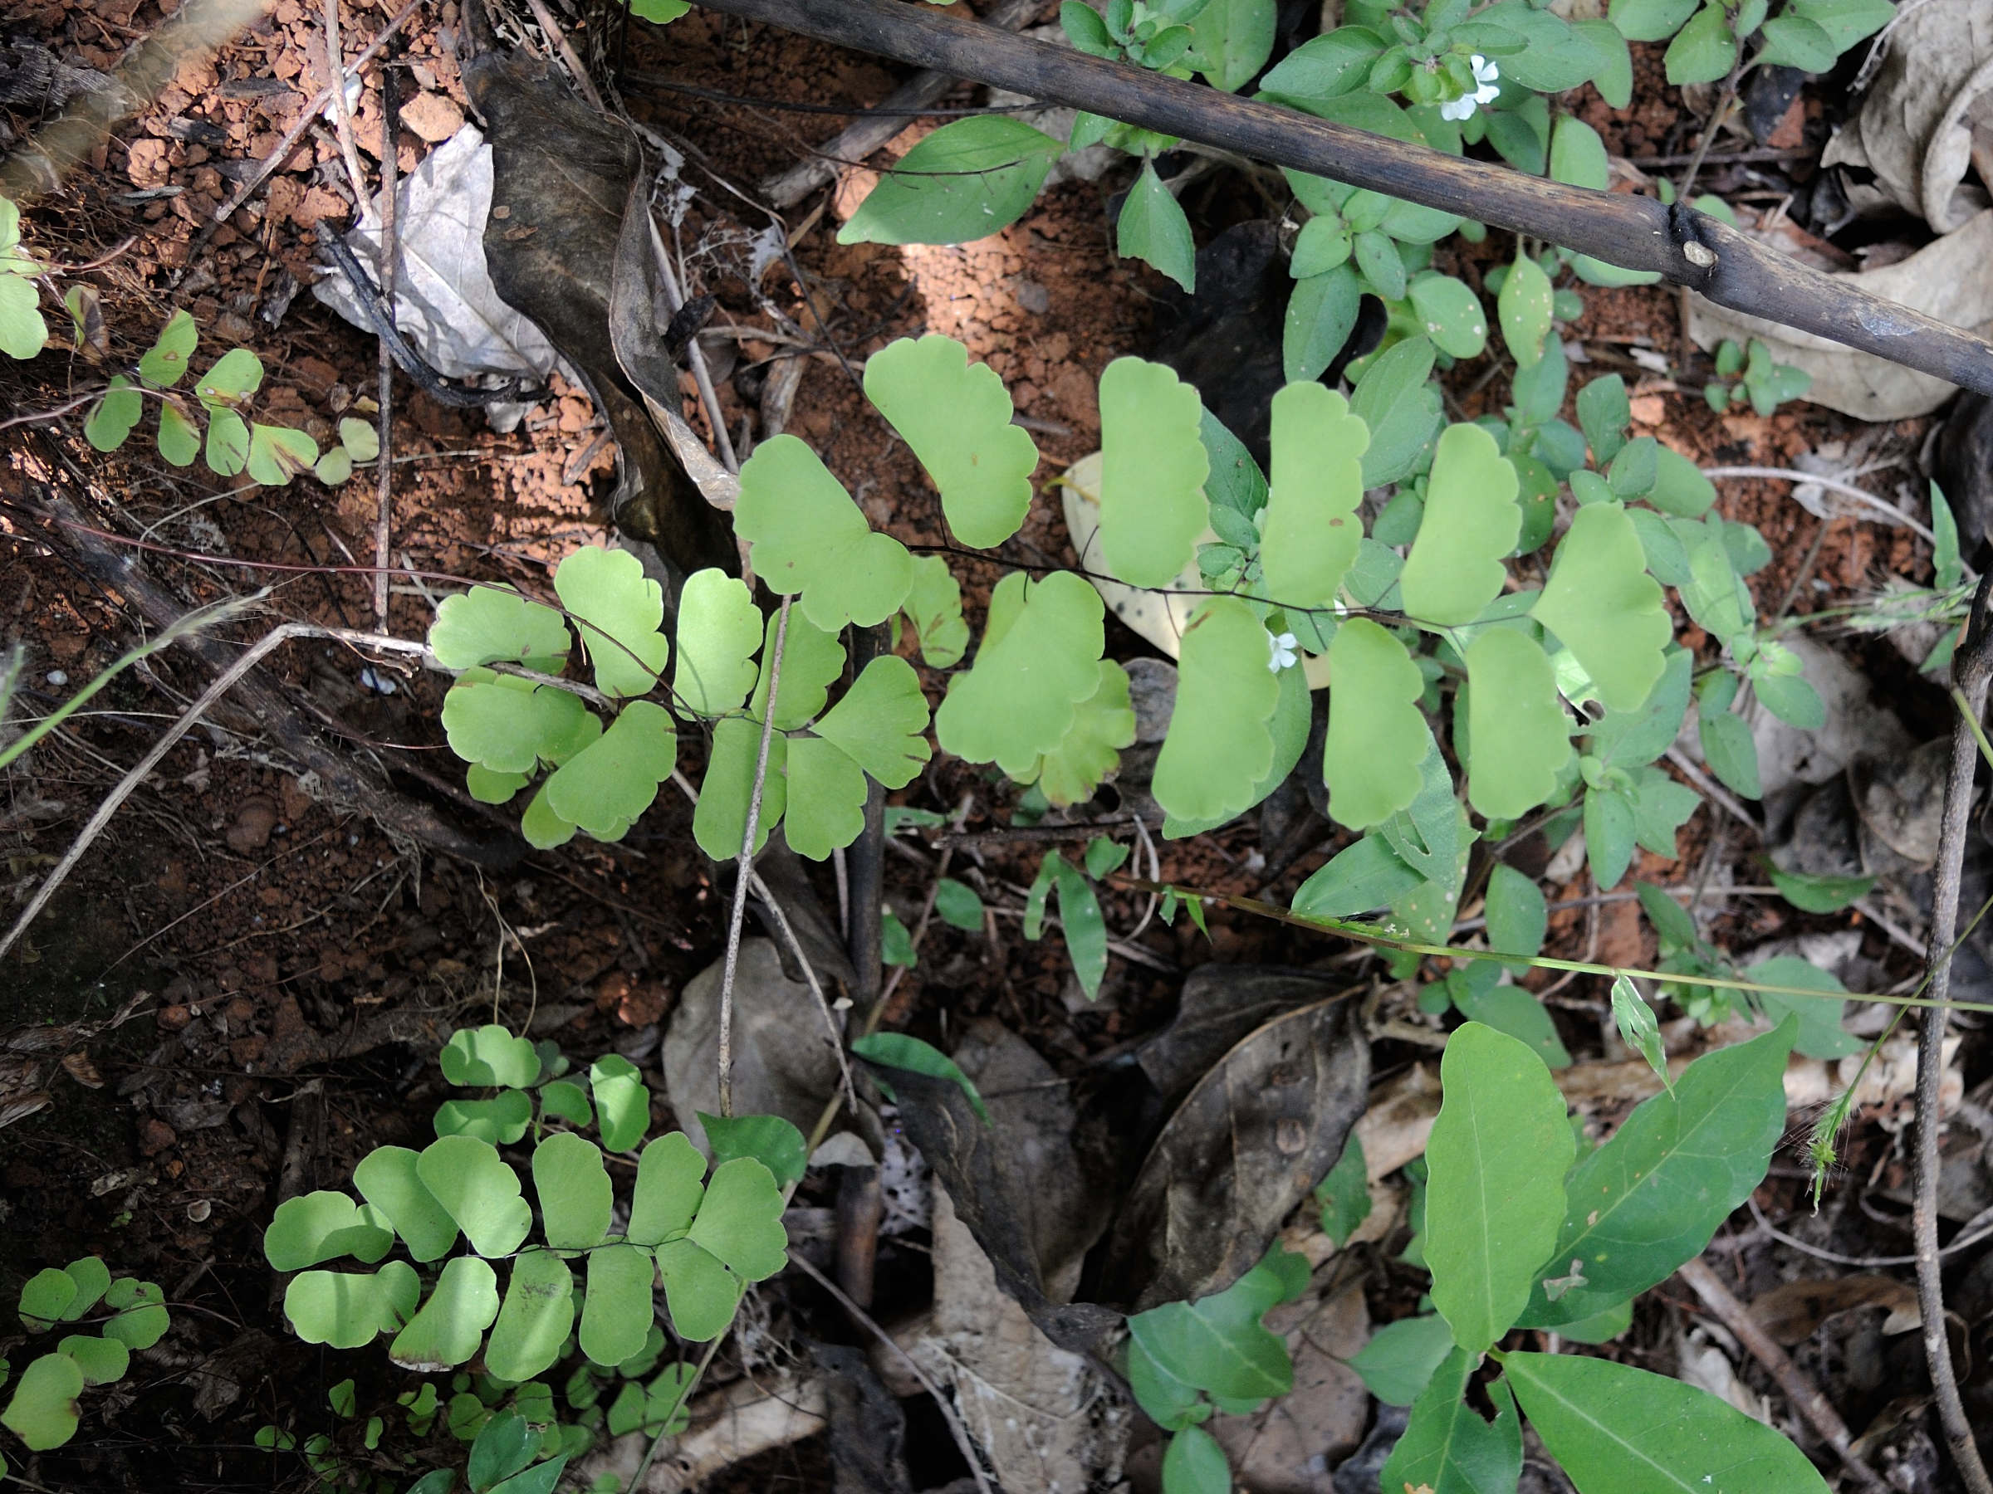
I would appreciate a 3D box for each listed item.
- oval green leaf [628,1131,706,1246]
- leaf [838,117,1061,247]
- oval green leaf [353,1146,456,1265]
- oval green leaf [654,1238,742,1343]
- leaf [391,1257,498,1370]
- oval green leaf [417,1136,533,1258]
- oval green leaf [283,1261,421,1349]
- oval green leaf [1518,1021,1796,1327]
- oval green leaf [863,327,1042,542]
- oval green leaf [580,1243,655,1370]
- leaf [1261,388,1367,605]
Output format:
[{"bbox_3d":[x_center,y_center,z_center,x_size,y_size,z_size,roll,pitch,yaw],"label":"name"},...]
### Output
[{"bbox_3d":[-0.082,0.112,0.405,0.017,0.006,0.029,8,77,2],"label":"oval green leaf"},{"bbox_3d":[-0.014,-0.156,0.451,0.067,0.009,0.038,-24,73,-2],"label":"leaf"},{"bbox_3d":[-0.147,0.115,0.405,0.021,0.008,0.032,-27,82,-4],"label":"oval green leaf"},{"bbox_3d":[-0.073,0.134,0.400,0.018,0.008,0.026,-20,82,-3],"label":"oval green leaf"},{"bbox_3d":[-0.138,0.146,0.411,0.019,0.007,0.031,31,84,7],"label":"leaf"},{"bbox_3d":[-0.130,0.112,0.406,0.020,0.006,0.034,-39,79,-5],"label":"oval green leaf"},{"bbox_3d":[-0.164,0.143,0.411,0.035,0.008,0.020,-8,78,4],"label":"oval green leaf"},{"bbox_3d":[0.158,0.106,0.386,0.109,0.014,0.034,-42,81,-9],"label":"oval green leaf"},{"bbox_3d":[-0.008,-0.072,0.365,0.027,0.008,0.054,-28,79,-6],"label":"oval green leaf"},{"bbox_3d":[-0.094,0.138,0.400,0.017,0.008,0.029,5,81,1],"label":"oval green leaf"},{"bbox_3d":[0.069,-0.054,0.345,0.022,0.010,0.050,5,81,1],"label":"leaf"}]

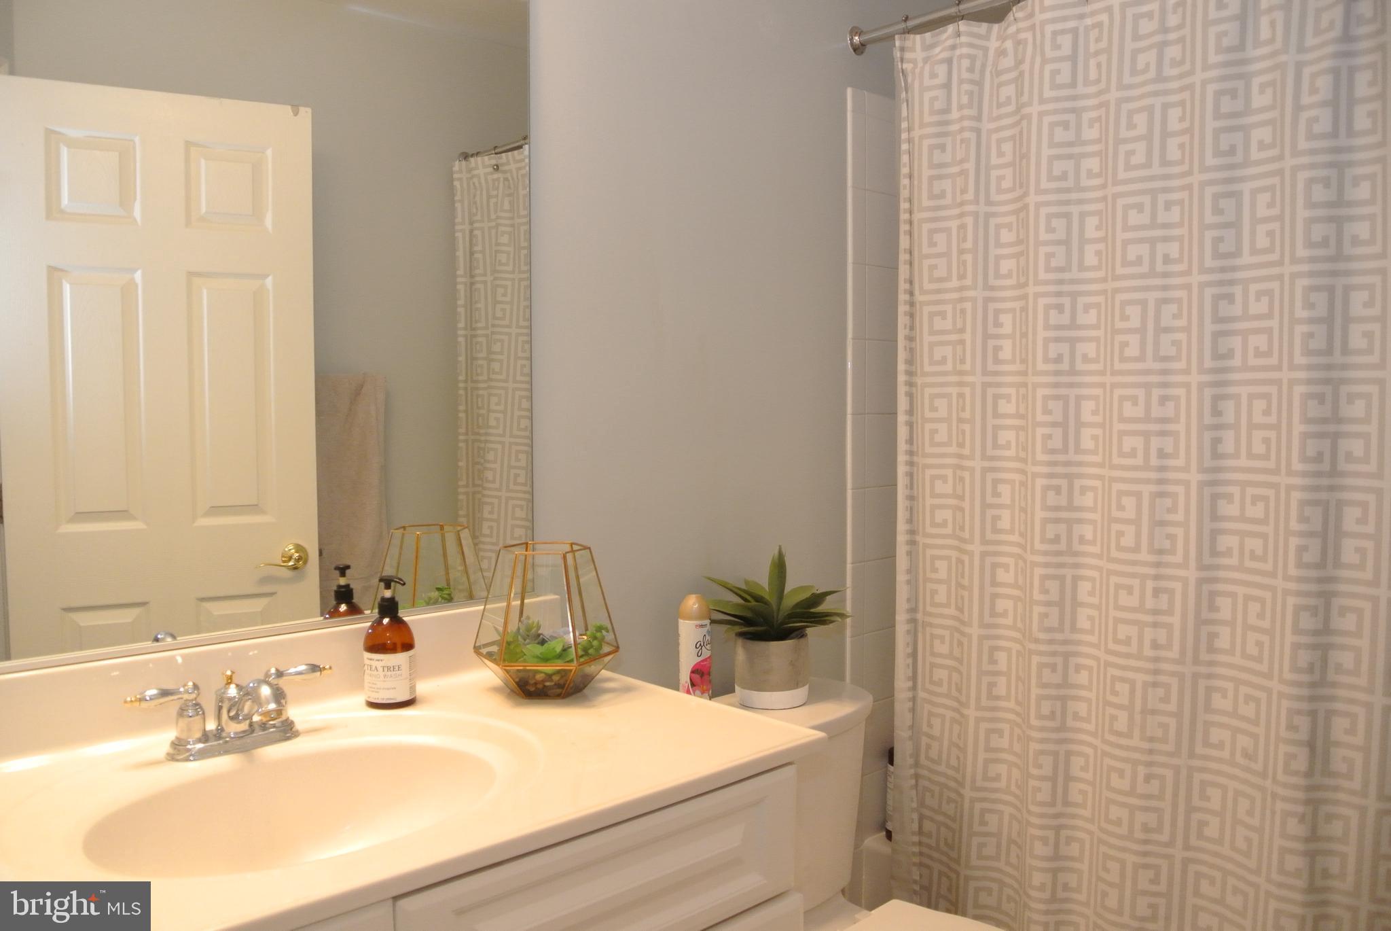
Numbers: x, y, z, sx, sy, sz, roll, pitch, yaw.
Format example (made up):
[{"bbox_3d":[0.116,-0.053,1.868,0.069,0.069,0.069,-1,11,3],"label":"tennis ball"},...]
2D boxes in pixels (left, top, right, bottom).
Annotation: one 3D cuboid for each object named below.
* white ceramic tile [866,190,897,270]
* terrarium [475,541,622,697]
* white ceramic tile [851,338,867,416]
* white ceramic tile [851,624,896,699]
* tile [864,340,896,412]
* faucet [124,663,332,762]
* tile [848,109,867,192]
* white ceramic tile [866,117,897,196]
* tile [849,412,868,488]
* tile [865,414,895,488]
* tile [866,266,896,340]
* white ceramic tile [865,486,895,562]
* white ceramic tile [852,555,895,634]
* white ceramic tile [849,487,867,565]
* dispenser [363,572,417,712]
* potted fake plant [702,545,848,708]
[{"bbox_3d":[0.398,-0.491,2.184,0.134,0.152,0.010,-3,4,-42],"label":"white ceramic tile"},{"bbox_3d":[-0.208,0.215,1.457,0.203,0.201,0.178,0,3,-1],"label":"terrarium"},{"bbox_3d":[0.335,-0.185,2.175,0.060,0.153,0.010,-2,4,-43],"label":"white ceramic tile"},{"bbox_3d":[0.382,0.431,2.246,0.150,0.153,0.010,-2,4,-43],"label":"white ceramic tile"},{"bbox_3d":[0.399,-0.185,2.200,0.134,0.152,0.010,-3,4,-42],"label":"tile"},{"bbox_3d":[-0.505,0.282,1.183,0.232,0.092,0.147,-2,4,-43],"label":"faucet"},{"bbox_3d":[0.325,-0.641,2.110,0.057,0.152,0.010,-3,4,-42],"label":"tile"},{"bbox_3d":[0.408,-0.659,2.224,0.150,0.153,0.010,-2,4,-43],"label":"white ceramic tile"},{"bbox_3d":[0.336,-0.030,2.183,0.060,0.153,0.010,-2,4,-43],"label":"tile"},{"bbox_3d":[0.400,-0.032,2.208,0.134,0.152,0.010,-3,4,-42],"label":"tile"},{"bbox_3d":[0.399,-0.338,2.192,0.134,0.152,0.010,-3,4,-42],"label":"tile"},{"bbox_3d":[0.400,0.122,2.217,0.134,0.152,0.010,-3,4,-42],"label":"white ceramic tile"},{"bbox_3d":[0.376,0.279,2.234,0.150,0.153,0.010,-2,4,-43],"label":"white ceramic tile"},{"bbox_3d":[0.328,0.126,2.150,0.057,0.152,0.010,-3,4,-42],"label":"white ceramic tile"},{"bbox_3d":[-0.409,0.232,1.398,0.067,0.172,0.067,0,3,0],"label":"dispenser"},{"bbox_3d":[0.143,0.276,1.820,0.258,0.275,0.245,0,3,0],"label":"potted fake plant"}]

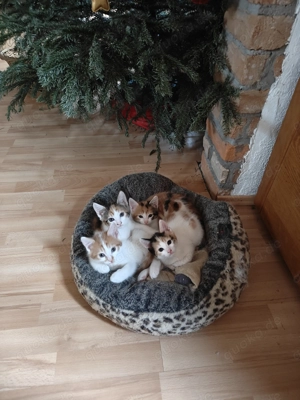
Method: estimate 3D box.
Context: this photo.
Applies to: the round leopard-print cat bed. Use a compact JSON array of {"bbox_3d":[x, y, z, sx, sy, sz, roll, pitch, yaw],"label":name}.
[{"bbox_3d":[0.027,0.120,0.795,0.495,0.150,0.495,0,44,0],"label":"round leopard-print cat bed"}]

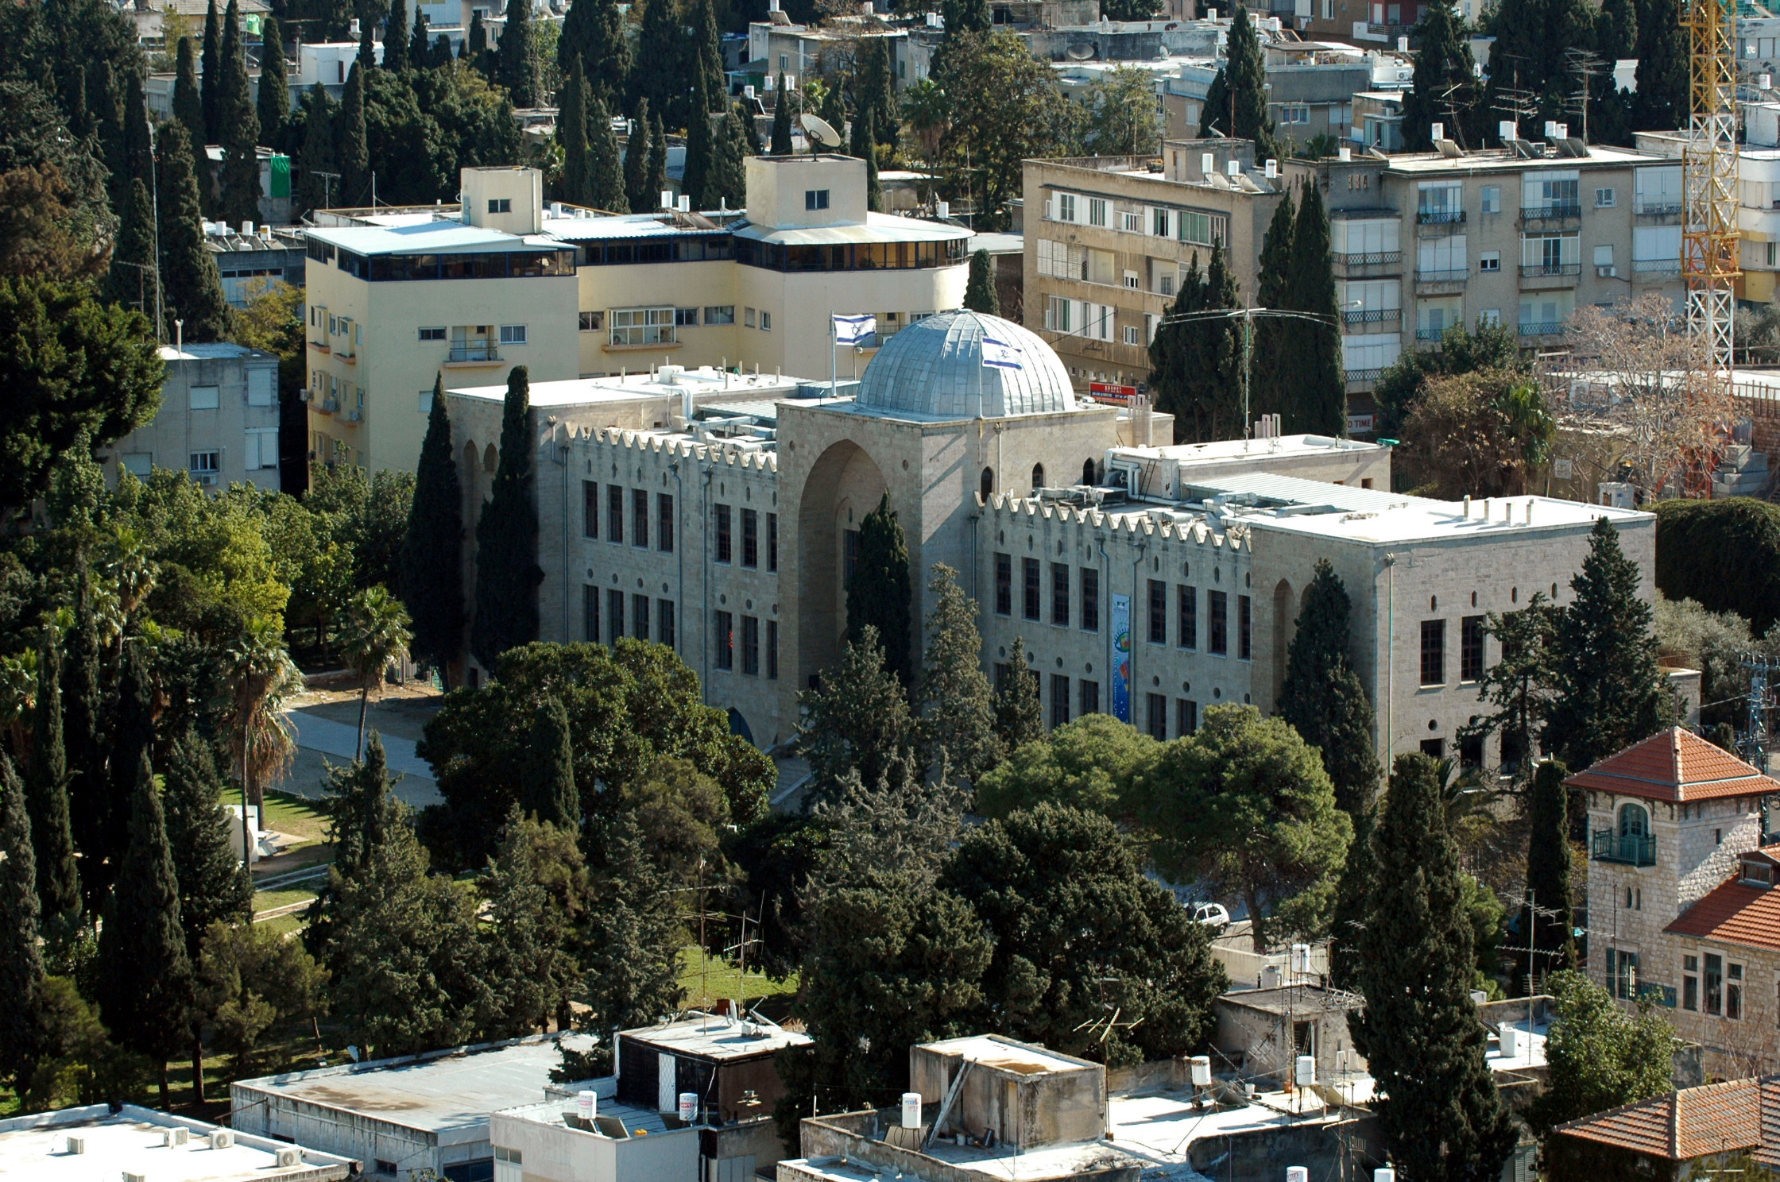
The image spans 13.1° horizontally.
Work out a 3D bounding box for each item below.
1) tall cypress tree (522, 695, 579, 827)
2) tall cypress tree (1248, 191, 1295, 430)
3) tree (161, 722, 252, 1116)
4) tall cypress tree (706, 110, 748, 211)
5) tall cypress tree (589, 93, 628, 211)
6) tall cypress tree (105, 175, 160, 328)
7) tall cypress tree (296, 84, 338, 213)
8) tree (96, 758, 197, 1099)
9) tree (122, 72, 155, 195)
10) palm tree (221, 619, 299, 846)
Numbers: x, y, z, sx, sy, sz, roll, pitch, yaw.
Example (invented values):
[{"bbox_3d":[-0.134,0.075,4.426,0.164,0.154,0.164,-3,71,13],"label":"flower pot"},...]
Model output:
[{"bbox_3d":[-14.280,8.620,325.410,2.450,8.640,2.450,0,8,0],"label":"tall cypress tree"},{"bbox_3d":[20.158,-13.752,404.985,3.000,14.300,3.000,0,8,0],"label":"tall cypress tree"},{"bbox_3d":[-28.110,13.410,318.120,3.650,15.650,3.650,-1,8,-5],"label":"tree"},{"bbox_3d":[-10.550,-24.640,500.710,2.780,12.970,2.780,0,8,-1],"label":"tall cypress tree"},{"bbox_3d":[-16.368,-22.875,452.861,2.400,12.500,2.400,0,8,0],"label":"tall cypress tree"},{"bbox_3d":[-46.330,-17.880,473.990,3.400,14.690,3.400,-1,8,-6],"label":"tall cypress tree"},{"bbox_3d":[-34.021,-23.389,460.930,2.500,13.500,2.500,0,8,0],"label":"tall cypress tree"},{"bbox_3d":[-28.150,12.850,293.110,3.580,13.940,3.580,0,8,0],"label":"tree"},{"bbox_3d":[-44.202,-23.797,455.930,2.300,13.500,2.300,0,8,0],"label":"tree"},{"bbox_3d":[-28.350,6.180,349.260,3.510,10.020,3.510,0,8,0],"label":"palm tree"}]

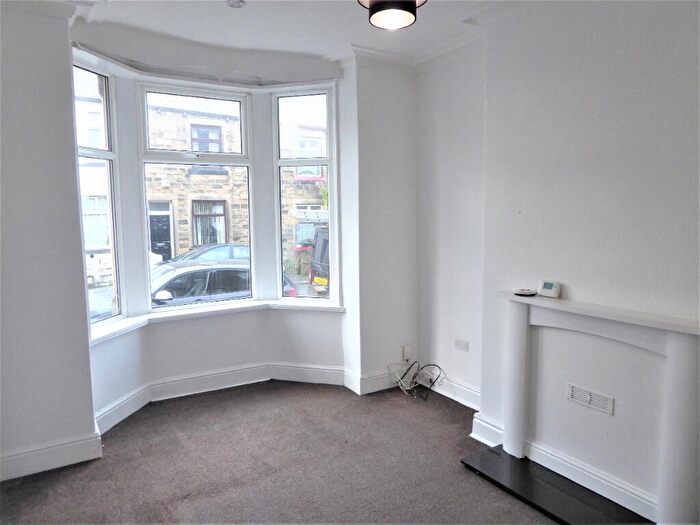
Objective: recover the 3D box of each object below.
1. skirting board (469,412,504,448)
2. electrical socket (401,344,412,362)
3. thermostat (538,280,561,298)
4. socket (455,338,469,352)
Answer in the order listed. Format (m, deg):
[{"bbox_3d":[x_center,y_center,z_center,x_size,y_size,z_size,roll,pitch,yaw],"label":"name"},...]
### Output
[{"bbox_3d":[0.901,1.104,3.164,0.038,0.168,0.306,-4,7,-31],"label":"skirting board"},{"bbox_3d":[0.498,0.802,4.275,0.093,0.148,0.042,-4,7,-31],"label":"electrical socket"},{"bbox_3d":[1.084,0.146,2.633,0.032,0.088,0.104,10,0,-32],"label":"thermostat"},{"bbox_3d":[0.885,0.657,3.845,0.014,0.086,0.146,-4,7,-31],"label":"socket"}]

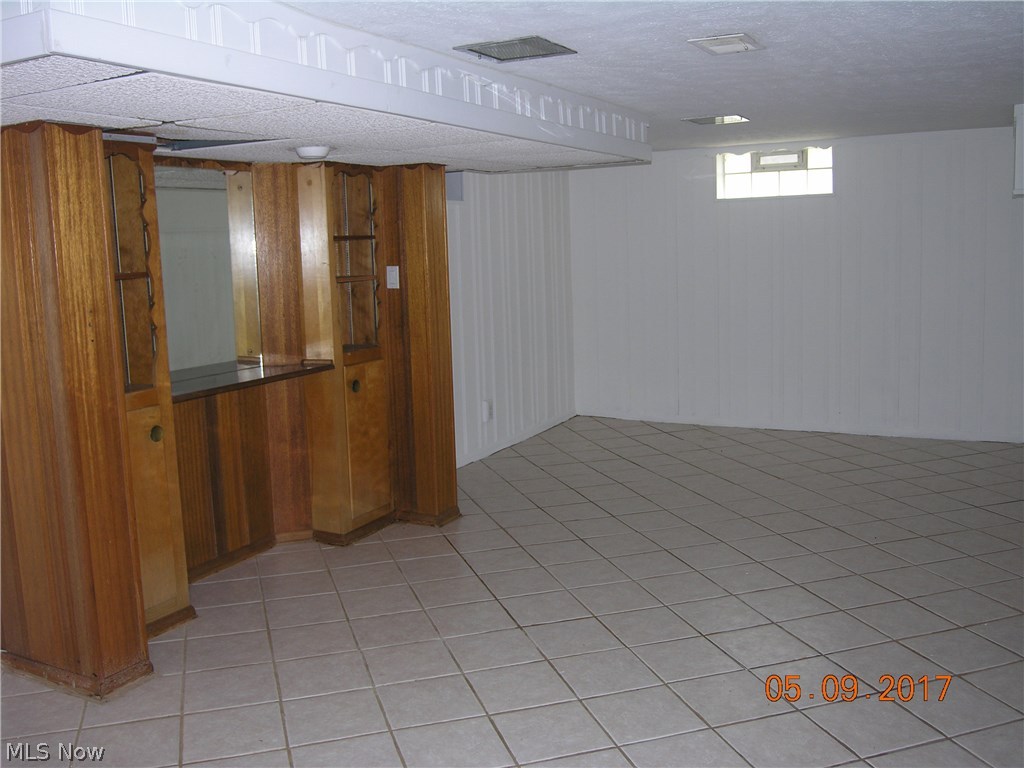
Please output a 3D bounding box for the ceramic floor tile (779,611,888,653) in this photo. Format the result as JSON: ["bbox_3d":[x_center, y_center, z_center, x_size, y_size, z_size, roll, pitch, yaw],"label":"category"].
[{"bbox_3d":[1.209,0.937,3.560,0.302,0.010,0.302,-4,9,-17],"label":"ceramic floor tile"}]

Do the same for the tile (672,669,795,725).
[{"bbox_3d":[0.708,1.015,3.058,0.303,0.010,0.303,-4,9,-17],"label":"tile"}]

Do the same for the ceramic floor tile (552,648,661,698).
[{"bbox_3d":[0.323,0.999,3.271,0.302,0.010,0.302,-4,9,-17],"label":"ceramic floor tile"}]

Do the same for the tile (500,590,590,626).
[{"bbox_3d":[0.136,0.911,3.838,0.303,0.010,0.303,-4,9,-17],"label":"tile"}]

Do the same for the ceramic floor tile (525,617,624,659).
[{"bbox_3d":[0.228,0.952,3.538,0.302,0.010,0.302,-4,9,-17],"label":"ceramic floor tile"}]

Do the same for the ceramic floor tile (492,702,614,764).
[{"bbox_3d":[0.120,1.062,2.886,0.304,0.010,0.304,-4,9,-17],"label":"ceramic floor tile"}]

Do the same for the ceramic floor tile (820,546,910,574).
[{"bbox_3d":[1.622,0.810,4.339,0.302,0.010,0.302,-4,9,-17],"label":"ceramic floor tile"}]

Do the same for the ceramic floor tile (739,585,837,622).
[{"bbox_3d":[1.115,0.893,3.842,0.304,0.010,0.304,-4,9,-17],"label":"ceramic floor tile"}]

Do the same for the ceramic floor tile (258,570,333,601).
[{"bbox_3d":[-0.946,0.890,4.177,0.302,0.010,0.302,-4,9,-17],"label":"ceramic floor tile"}]

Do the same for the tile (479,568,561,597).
[{"bbox_3d":[0.039,0.873,4.149,0.302,0.010,0.302,-4,9,-17],"label":"tile"}]

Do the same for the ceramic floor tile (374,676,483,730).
[{"bbox_3d":[-0.269,1.030,3.064,0.302,0.010,0.302,-4,9,-17],"label":"ceramic floor tile"}]

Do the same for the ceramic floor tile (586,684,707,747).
[{"bbox_3d":[0.410,1.034,2.955,0.302,0.010,0.302,-4,9,-17],"label":"ceramic floor tile"}]

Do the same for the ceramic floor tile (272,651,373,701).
[{"bbox_3d":[-0.653,1.006,3.267,0.302,0.010,0.302,-4,9,-17],"label":"ceramic floor tile"}]

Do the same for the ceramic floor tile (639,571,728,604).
[{"bbox_3d":[0.730,0.875,4.040,0.304,0.010,0.304,-4,9,-17],"label":"ceramic floor tile"}]

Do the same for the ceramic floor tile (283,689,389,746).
[{"bbox_3d":[-0.564,1.058,3.006,0.302,0.010,0.302,-4,9,-17],"label":"ceramic floor tile"}]

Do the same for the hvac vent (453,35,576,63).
[{"bbox_3d":[0.017,-1.229,3.498,0.350,0.020,0.350,4,10,29],"label":"hvac vent"}]

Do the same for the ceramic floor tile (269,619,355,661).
[{"bbox_3d":[-0.747,0.970,3.568,0.303,0.010,0.303,-4,9,-17],"label":"ceramic floor tile"}]

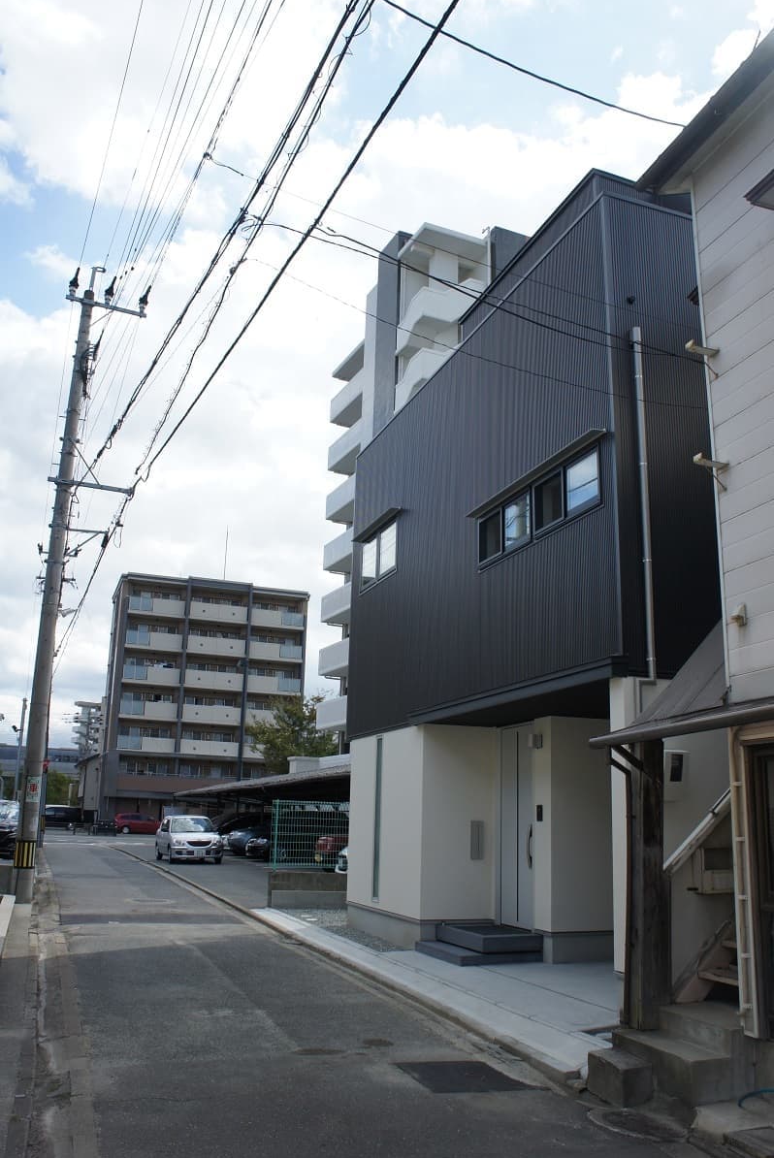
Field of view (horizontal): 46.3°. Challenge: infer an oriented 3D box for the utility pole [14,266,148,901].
[{"bbox_3d":[-5.579,-0.399,16.399,1.700,12.100,0.450,7,-16,-19],"label":"utility pole"}]

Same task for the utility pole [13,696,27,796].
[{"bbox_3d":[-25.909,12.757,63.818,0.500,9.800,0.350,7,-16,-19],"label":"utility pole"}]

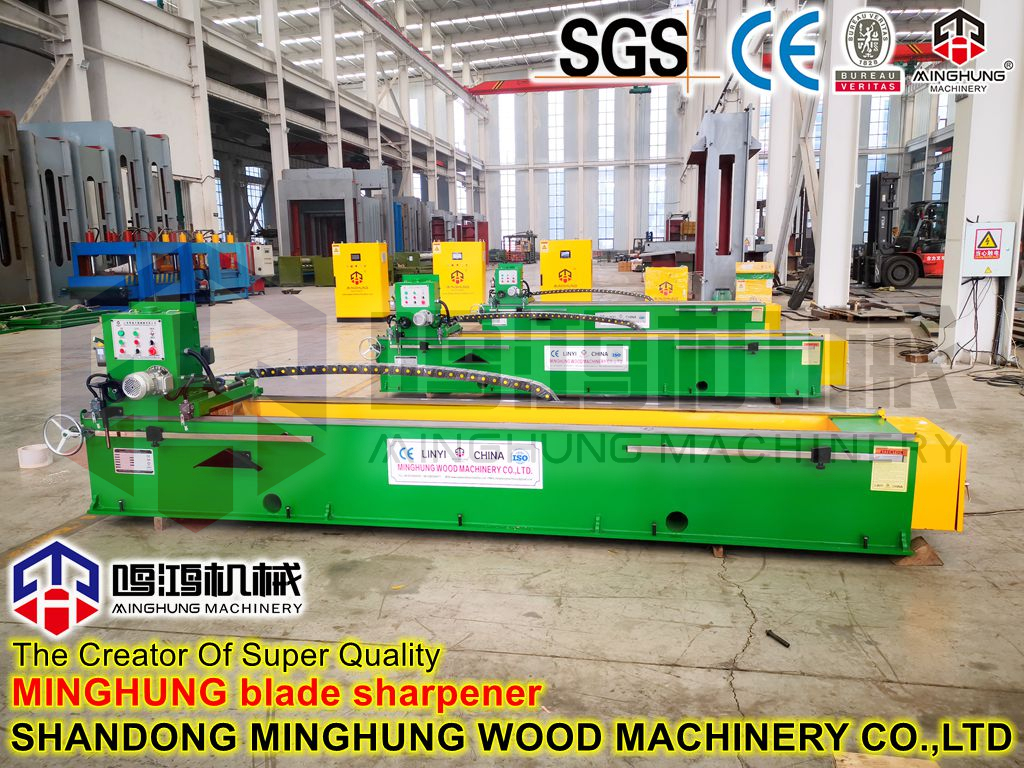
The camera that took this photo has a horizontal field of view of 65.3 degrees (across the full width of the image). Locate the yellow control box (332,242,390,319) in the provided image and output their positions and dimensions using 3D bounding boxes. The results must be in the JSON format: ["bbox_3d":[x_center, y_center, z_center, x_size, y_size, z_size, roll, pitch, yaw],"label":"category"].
[{"bbox_3d":[-2.986,-2.026,15.889,0.964,1.566,0.435,1,10,10],"label":"yellow control box"}]

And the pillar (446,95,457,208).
[{"bbox_3d":[-6.281,-21.888,84.101,0.780,16.800,0.550,0,10,9],"label":"pillar"}]

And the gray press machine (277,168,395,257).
[{"bbox_3d":[-8.431,-7.671,38.545,3.542,5.100,5.250,0,10,9],"label":"gray press machine"}]

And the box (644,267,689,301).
[{"bbox_3d":[2.822,-1.568,14.622,0.759,1.135,0.440,0,10,9],"label":"box"}]

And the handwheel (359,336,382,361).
[{"bbox_3d":[-1.377,-0.346,7.788,0.229,0.229,0.058,1,10,10],"label":"handwheel"}]

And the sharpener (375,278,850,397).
[{"bbox_3d":[0.859,-0.515,7.855,4.466,1.145,0.884,1,10,10],"label":"sharpener"}]

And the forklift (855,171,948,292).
[{"bbox_3d":[12.787,-4.793,24.825,5.450,3.450,2.200,0,10,9],"label":"forklift"}]

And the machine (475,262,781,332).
[{"bbox_3d":[1.668,-1.254,12.080,4.466,1.145,0.899,1,10,10],"label":"machine"}]

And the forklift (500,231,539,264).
[{"bbox_3d":[0.664,-10.679,62.651,3.263,2.494,1.305,4,11,24],"label":"forklift"}]

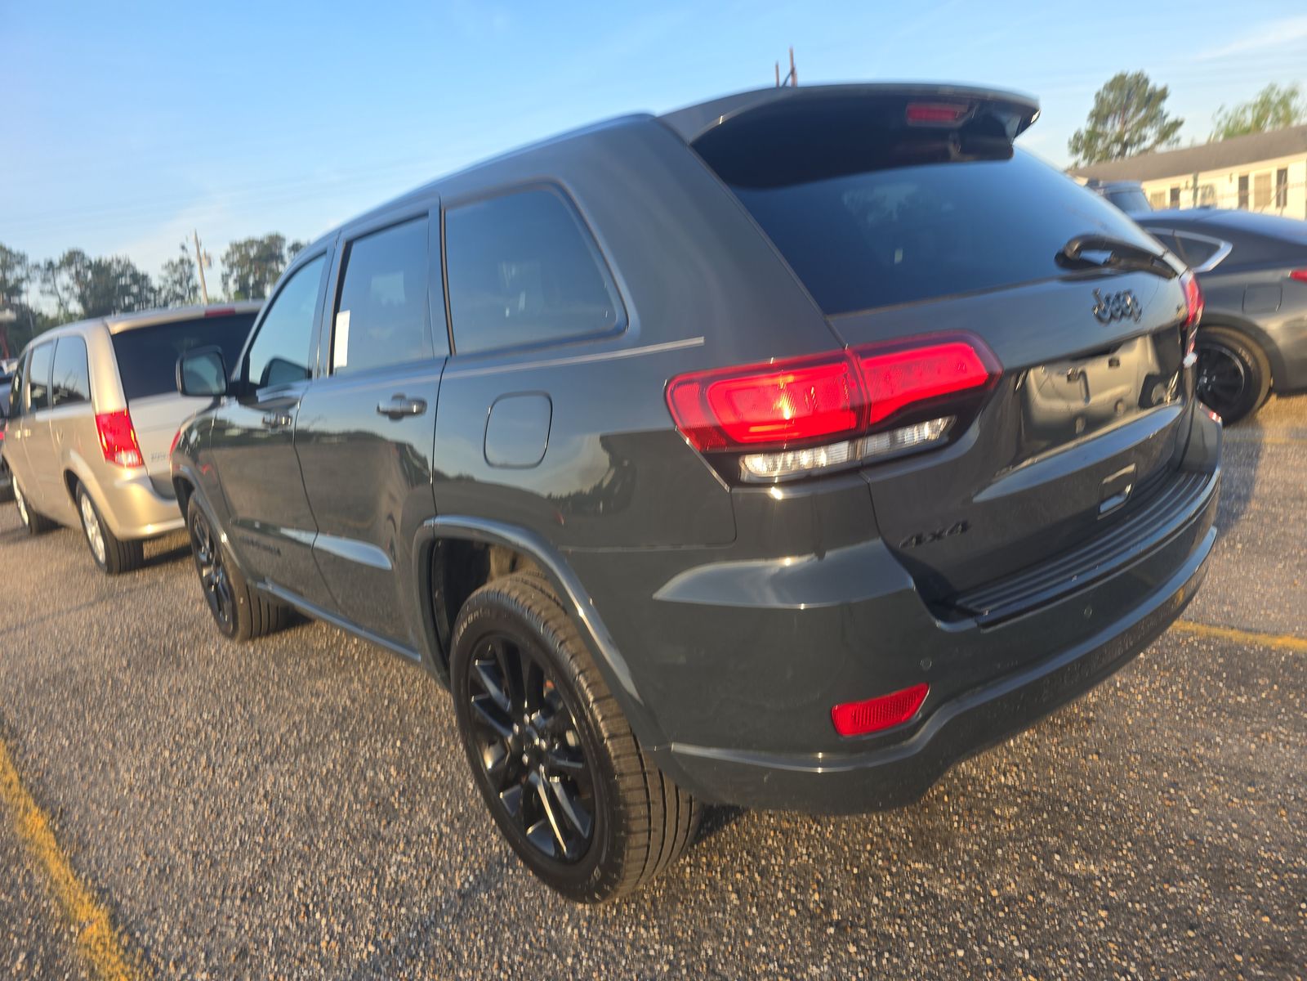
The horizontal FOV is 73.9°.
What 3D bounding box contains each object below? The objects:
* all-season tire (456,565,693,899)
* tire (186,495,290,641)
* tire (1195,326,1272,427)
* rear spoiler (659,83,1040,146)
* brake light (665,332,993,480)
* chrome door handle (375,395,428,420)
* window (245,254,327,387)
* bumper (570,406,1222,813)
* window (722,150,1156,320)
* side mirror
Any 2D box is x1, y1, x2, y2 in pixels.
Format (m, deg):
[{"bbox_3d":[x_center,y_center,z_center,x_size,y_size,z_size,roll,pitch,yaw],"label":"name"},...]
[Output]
[{"bbox_3d":[-0.202,0.563,2.102,0.275,0.773,0.773,-17,15,-38],"label":"all-season tire"},{"bbox_3d":[-2.063,0.339,4.334,0.275,0.773,0.773,-17,15,-38],"label":"tire"},{"bbox_3d":[3.893,-0.795,6.063,0.225,0.670,0.670,-17,15,-38],"label":"tire"},{"bbox_3d":[0.548,-0.839,1.967,1.230,0.130,0.310,-17,15,-38],"label":"rear spoiler"},{"bbox_3d":[0.318,-0.143,1.477,0.556,0.200,0.230,-14,13,-26],"label":"brake light"},{"bbox_3d":[-0.630,-0.207,2.165,0.052,0.064,0.240,-17,15,-38],"label":"chrome door handle"},{"bbox_3d":[-1.333,-0.598,3.144,0.050,0.455,0.820,11,-3,-40],"label":"window"},{"bbox_3d":[0.789,0.096,2.026,1.900,0.600,0.660,-17,15,-38],"label":"bumper"},{"bbox_3d":[0.692,-0.615,1.874,1.300,0.090,0.480,-17,59,-38],"label":"window"},{"bbox_3d":[-1.719,-0.449,3.320,0.200,0.185,0.135,-17,15,-38],"label":"side mirror"}]

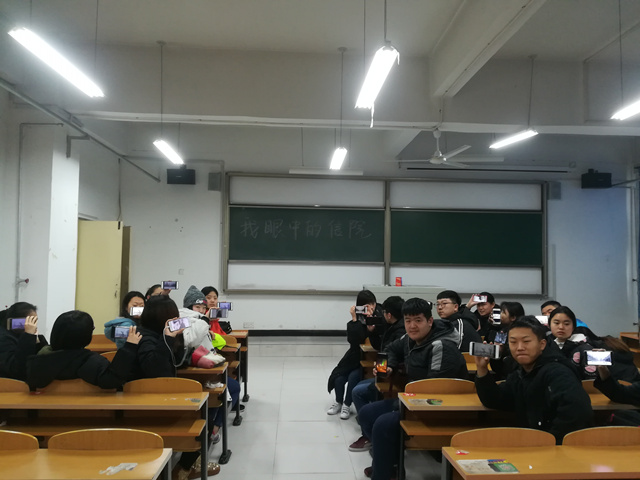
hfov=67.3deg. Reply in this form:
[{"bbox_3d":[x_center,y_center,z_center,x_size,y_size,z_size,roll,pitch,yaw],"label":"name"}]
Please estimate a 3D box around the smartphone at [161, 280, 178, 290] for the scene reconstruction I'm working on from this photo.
[{"bbox_3d":[-1.420,0.434,4.566,0.158,0.077,0.009,2,-3,-10],"label":"smartphone"}]

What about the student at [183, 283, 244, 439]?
[{"bbox_3d":[-0.995,1.099,4.359,0.650,1.360,0.550,1,-3,15],"label":"student"}]

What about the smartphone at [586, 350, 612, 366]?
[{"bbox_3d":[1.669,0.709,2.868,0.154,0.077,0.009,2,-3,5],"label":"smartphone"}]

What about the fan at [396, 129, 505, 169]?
[{"bbox_3d":[1.495,-1.179,6.096,1.400,0.450,1.400,1,-3,-3],"label":"fan"}]

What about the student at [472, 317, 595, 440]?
[{"bbox_3d":[1.091,1.074,2.586,0.620,1.340,0.680,-1,-3,36],"label":"student"}]

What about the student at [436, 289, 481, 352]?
[{"bbox_3d":[1.261,1.150,4.496,0.600,1.370,0.550,2,-3,-21],"label":"student"}]

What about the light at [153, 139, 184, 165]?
[{"bbox_3d":[-2.069,-1.204,6.640,0.170,0.090,1.270,1,-3,-3],"label":"light"}]

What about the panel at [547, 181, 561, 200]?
[{"bbox_3d":[4.514,-0.936,9.222,0.250,0.350,0.080,1,-3,-3],"label":"panel"}]

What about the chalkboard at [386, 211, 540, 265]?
[{"bbox_3d":[2.796,-0.020,9.141,2.950,1.050,0.060,1,-3,-3],"label":"chalkboard"}]

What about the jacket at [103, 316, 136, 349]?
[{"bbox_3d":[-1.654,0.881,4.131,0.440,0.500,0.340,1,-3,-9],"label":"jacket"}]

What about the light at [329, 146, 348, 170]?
[{"bbox_3d":[0.248,-1.079,6.477,0.150,0.090,1.230,1,-3,-3],"label":"light"}]

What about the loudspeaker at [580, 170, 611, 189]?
[{"bbox_3d":[5.213,-1.094,9.107,0.470,0.280,0.260,1,-3,4],"label":"loudspeaker"}]

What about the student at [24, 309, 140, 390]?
[{"bbox_3d":[-1.607,1.063,3.253,0.700,1.140,0.620,1,-3,4],"label":"student"}]

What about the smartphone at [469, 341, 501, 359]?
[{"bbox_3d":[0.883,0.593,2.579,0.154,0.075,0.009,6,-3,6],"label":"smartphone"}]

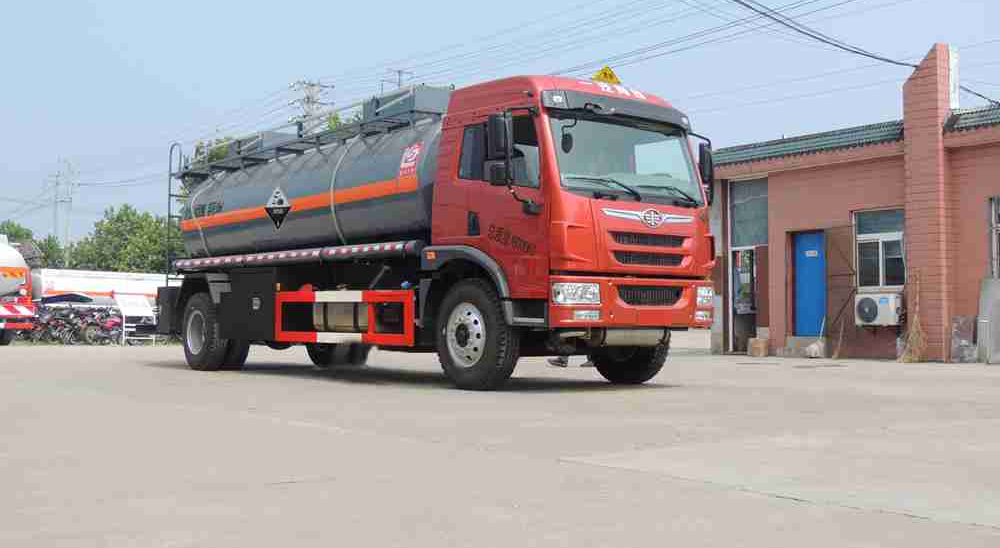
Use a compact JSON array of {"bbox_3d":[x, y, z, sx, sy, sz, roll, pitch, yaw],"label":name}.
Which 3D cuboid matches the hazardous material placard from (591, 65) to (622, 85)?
[{"bbox_3d":[1.009,-1.888,11.034,0.370,0.180,0.080,2,-3,-38],"label":"hazardous material placard"}]

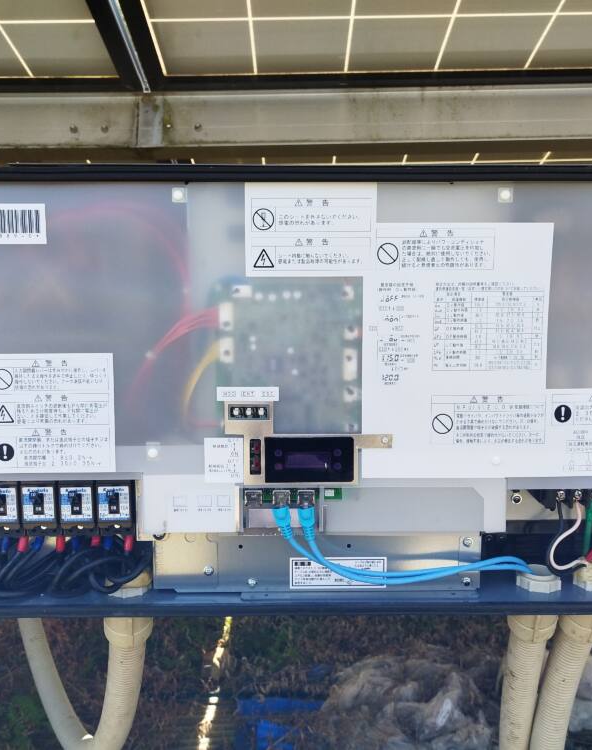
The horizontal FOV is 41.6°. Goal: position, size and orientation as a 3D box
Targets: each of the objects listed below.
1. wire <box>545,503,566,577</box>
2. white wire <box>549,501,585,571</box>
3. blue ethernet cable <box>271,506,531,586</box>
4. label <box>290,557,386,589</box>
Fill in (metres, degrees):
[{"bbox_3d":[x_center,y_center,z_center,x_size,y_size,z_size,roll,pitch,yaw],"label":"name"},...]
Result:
[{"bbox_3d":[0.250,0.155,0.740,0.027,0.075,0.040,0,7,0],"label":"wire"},{"bbox_3d":[0.258,0.152,0.739,0.035,0.072,0.035,0,7,0],"label":"white wire"},{"bbox_3d":[0.099,0.158,0.734,0.244,0.075,0.050,0,7,0],"label":"blue ethernet cable"},{"bbox_3d":[0.041,0.189,0.743,0.092,0.031,0.002,0,7,0],"label":"label"}]

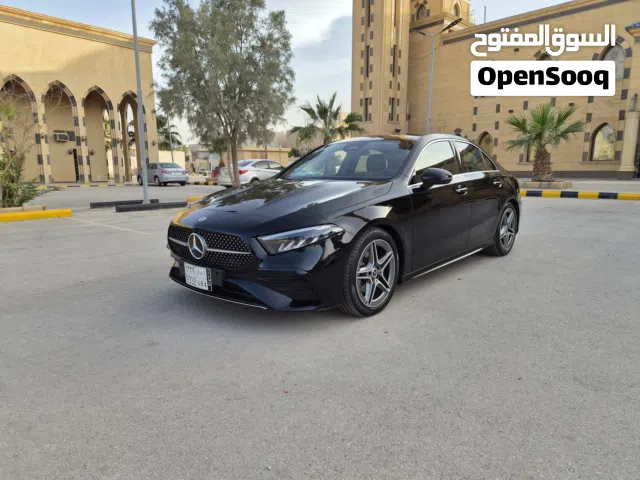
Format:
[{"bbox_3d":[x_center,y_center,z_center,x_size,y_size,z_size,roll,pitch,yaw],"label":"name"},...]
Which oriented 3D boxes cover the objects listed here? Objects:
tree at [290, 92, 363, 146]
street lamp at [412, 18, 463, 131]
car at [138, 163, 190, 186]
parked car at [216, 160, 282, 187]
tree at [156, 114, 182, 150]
[{"bbox_3d":[0.410,-5.952,25.063,4.300,5.310,4.300,0,9,0],"label":"tree"},{"bbox_3d":[5.415,-6.479,20.920,2.700,7.710,0.350,8,12,39],"label":"street lamp"},{"bbox_3d":[-9.900,-4.120,26.600,1.770,1.470,4.540,-8,13,-41],"label":"car"},{"bbox_3d":[-3.100,-3.360,21.600,1.750,1.450,4.450,6,11,32],"label":"parked car"},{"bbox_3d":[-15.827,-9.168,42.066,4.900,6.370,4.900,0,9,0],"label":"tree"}]

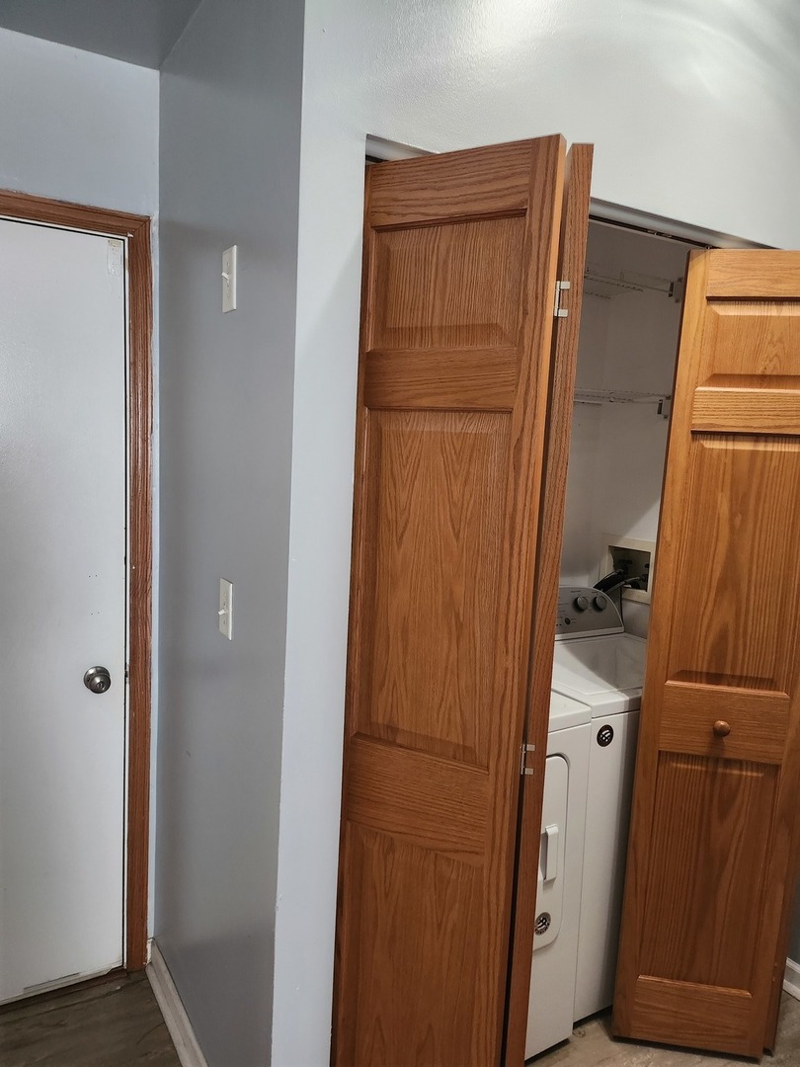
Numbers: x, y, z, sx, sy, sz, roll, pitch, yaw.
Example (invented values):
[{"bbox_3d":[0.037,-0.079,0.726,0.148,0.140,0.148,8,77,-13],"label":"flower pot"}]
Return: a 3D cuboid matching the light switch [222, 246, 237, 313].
[{"bbox_3d":[-0.332,-0.487,1.420,0.016,0.115,0.071,-2,9,-31],"label":"light switch"}]

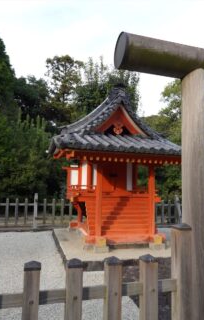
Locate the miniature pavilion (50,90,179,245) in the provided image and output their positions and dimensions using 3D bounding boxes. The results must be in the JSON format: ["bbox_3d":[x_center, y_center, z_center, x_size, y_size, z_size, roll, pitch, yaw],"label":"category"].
[{"bbox_3d":[0.294,0.138,5.590,2.860,3.380,2.680,2,-5,-16],"label":"miniature pavilion"}]

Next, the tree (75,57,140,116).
[{"bbox_3d":[0.398,-3.027,20.493,5.600,11.928,5.600,2,-5,-16],"label":"tree"}]

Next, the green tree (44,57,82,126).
[{"bbox_3d":[-3.699,-3.409,21.955,3.600,12.823,3.600,2,-5,-16],"label":"green tree"}]

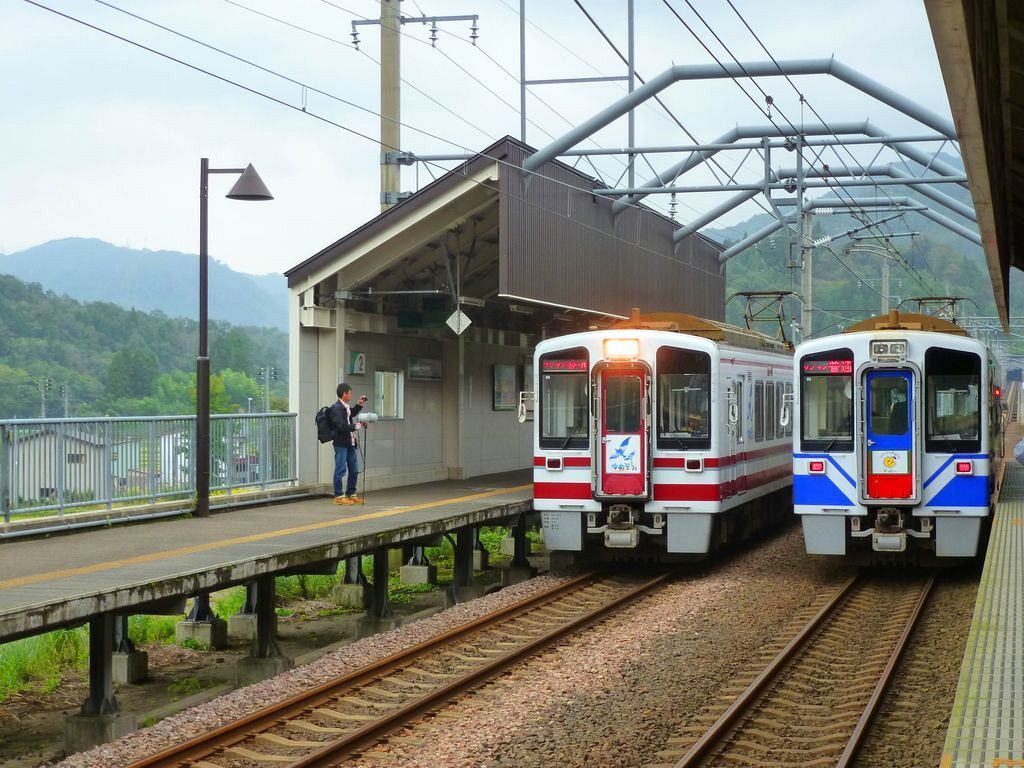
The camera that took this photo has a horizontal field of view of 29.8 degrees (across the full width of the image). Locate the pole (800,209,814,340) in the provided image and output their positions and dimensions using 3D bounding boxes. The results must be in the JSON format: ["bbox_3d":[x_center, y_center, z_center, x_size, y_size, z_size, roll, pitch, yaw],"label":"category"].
[{"bbox_3d":[11.560,-1.720,75.500,0.410,10.500,0.410,0,0,15],"label":"pole"}]

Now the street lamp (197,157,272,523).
[{"bbox_3d":[-3.530,-0.590,24.500,1.010,4.600,0.620,0,0,15],"label":"street lamp"}]

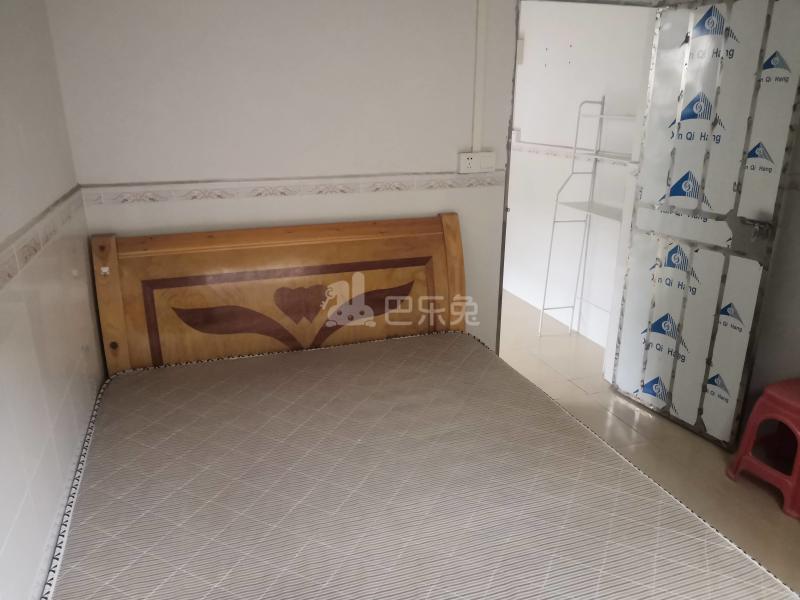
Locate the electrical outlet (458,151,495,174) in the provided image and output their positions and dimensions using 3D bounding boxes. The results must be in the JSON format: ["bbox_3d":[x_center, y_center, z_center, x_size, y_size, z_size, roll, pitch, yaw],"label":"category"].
[{"bbox_3d":[0.333,-0.602,2.729,0.172,0.087,0.034,-6,20,-18],"label":"electrical outlet"}]

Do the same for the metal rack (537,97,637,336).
[{"bbox_3d":[1.158,-0.372,3.610,0.260,1.470,0.580,-7,21,-21],"label":"metal rack"}]

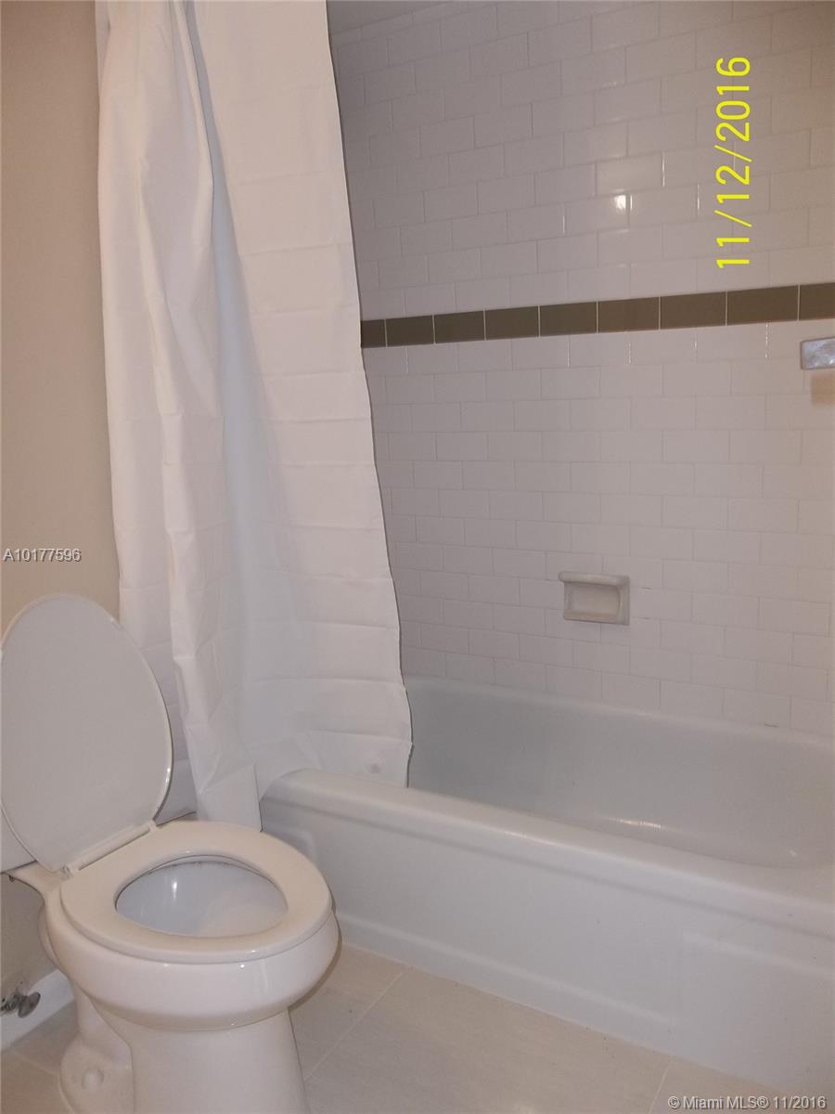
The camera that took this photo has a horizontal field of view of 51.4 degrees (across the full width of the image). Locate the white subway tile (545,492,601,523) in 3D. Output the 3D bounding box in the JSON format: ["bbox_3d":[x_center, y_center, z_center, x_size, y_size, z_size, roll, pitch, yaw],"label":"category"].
[{"bbox_3d":[0.402,-0.129,2.237,0.152,0.076,0.009,4,14,29],"label":"white subway tile"}]

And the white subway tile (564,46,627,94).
[{"bbox_3d":[0.401,-1.097,1.970,0.152,0.076,0.010,4,14,30],"label":"white subway tile"}]

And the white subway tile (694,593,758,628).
[{"bbox_3d":[0.737,0.127,2.070,0.152,0.076,0.009,4,14,30],"label":"white subway tile"}]

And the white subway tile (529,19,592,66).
[{"bbox_3d":[0.330,-1.174,1.986,0.152,0.076,0.009,4,14,30],"label":"white subway tile"}]

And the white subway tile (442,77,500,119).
[{"bbox_3d":[0.138,-1.119,2.120,0.152,0.076,0.008,4,14,30],"label":"white subway tile"}]

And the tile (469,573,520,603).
[{"bbox_3d":[0.210,0.087,2.384,0.152,0.076,0.008,4,14,30],"label":"tile"}]

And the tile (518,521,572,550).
[{"bbox_3d":[0.334,-0.056,2.267,0.152,0.076,0.009,4,14,30],"label":"tile"}]

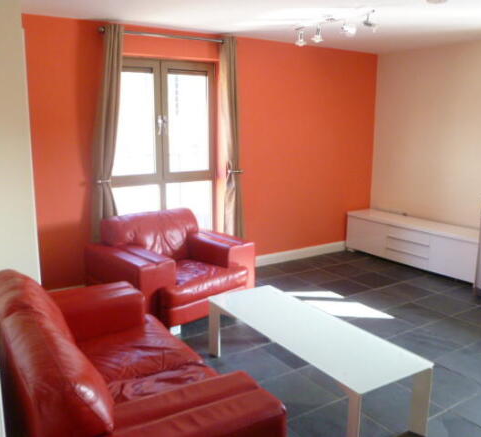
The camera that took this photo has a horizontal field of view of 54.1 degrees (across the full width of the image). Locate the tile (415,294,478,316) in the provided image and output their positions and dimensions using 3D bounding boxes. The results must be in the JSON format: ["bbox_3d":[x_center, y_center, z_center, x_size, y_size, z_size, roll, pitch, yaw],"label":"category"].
[{"bbox_3d":[1.811,0.767,4.187,0.392,0.012,0.392,-7,12,-31],"label":"tile"}]

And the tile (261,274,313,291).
[{"bbox_3d":[0.477,0.654,4.739,0.399,0.012,0.399,-7,13,-31],"label":"tile"}]

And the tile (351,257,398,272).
[{"bbox_3d":[1.466,0.524,5.307,0.400,0.013,0.400,-7,13,-31],"label":"tile"}]

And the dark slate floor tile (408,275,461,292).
[{"bbox_3d":[1.889,0.649,4.633,0.400,0.013,0.400,-7,13,-31],"label":"dark slate floor tile"}]

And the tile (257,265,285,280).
[{"bbox_3d":[0.268,0.591,5.073,0.399,0.012,0.399,-7,13,-31],"label":"tile"}]

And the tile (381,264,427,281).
[{"bbox_3d":[1.677,0.586,4.971,0.400,0.013,0.400,-7,13,-31],"label":"tile"}]

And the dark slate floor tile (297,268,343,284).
[{"bbox_3d":[0.833,0.616,5.005,0.392,0.012,0.392,-7,12,-31],"label":"dark slate floor tile"}]

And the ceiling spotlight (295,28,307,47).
[{"bbox_3d":[0.532,-1.577,4.138,0.100,0.140,0.100,-7,12,-31],"label":"ceiling spotlight"}]

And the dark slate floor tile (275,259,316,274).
[{"bbox_3d":[0.565,0.543,5.227,0.400,0.013,0.400,-7,13,-31],"label":"dark slate floor tile"}]

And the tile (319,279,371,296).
[{"bbox_3d":[0.988,0.668,4.553,0.400,0.013,0.400,-7,13,-31],"label":"tile"}]

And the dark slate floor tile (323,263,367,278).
[{"bbox_3d":[1.122,0.565,5.098,0.400,0.013,0.400,-7,13,-31],"label":"dark slate floor tile"}]

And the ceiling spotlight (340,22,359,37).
[{"bbox_3d":[0.818,-1.431,3.570,0.120,0.090,0.090,24,21,27],"label":"ceiling spotlight"}]

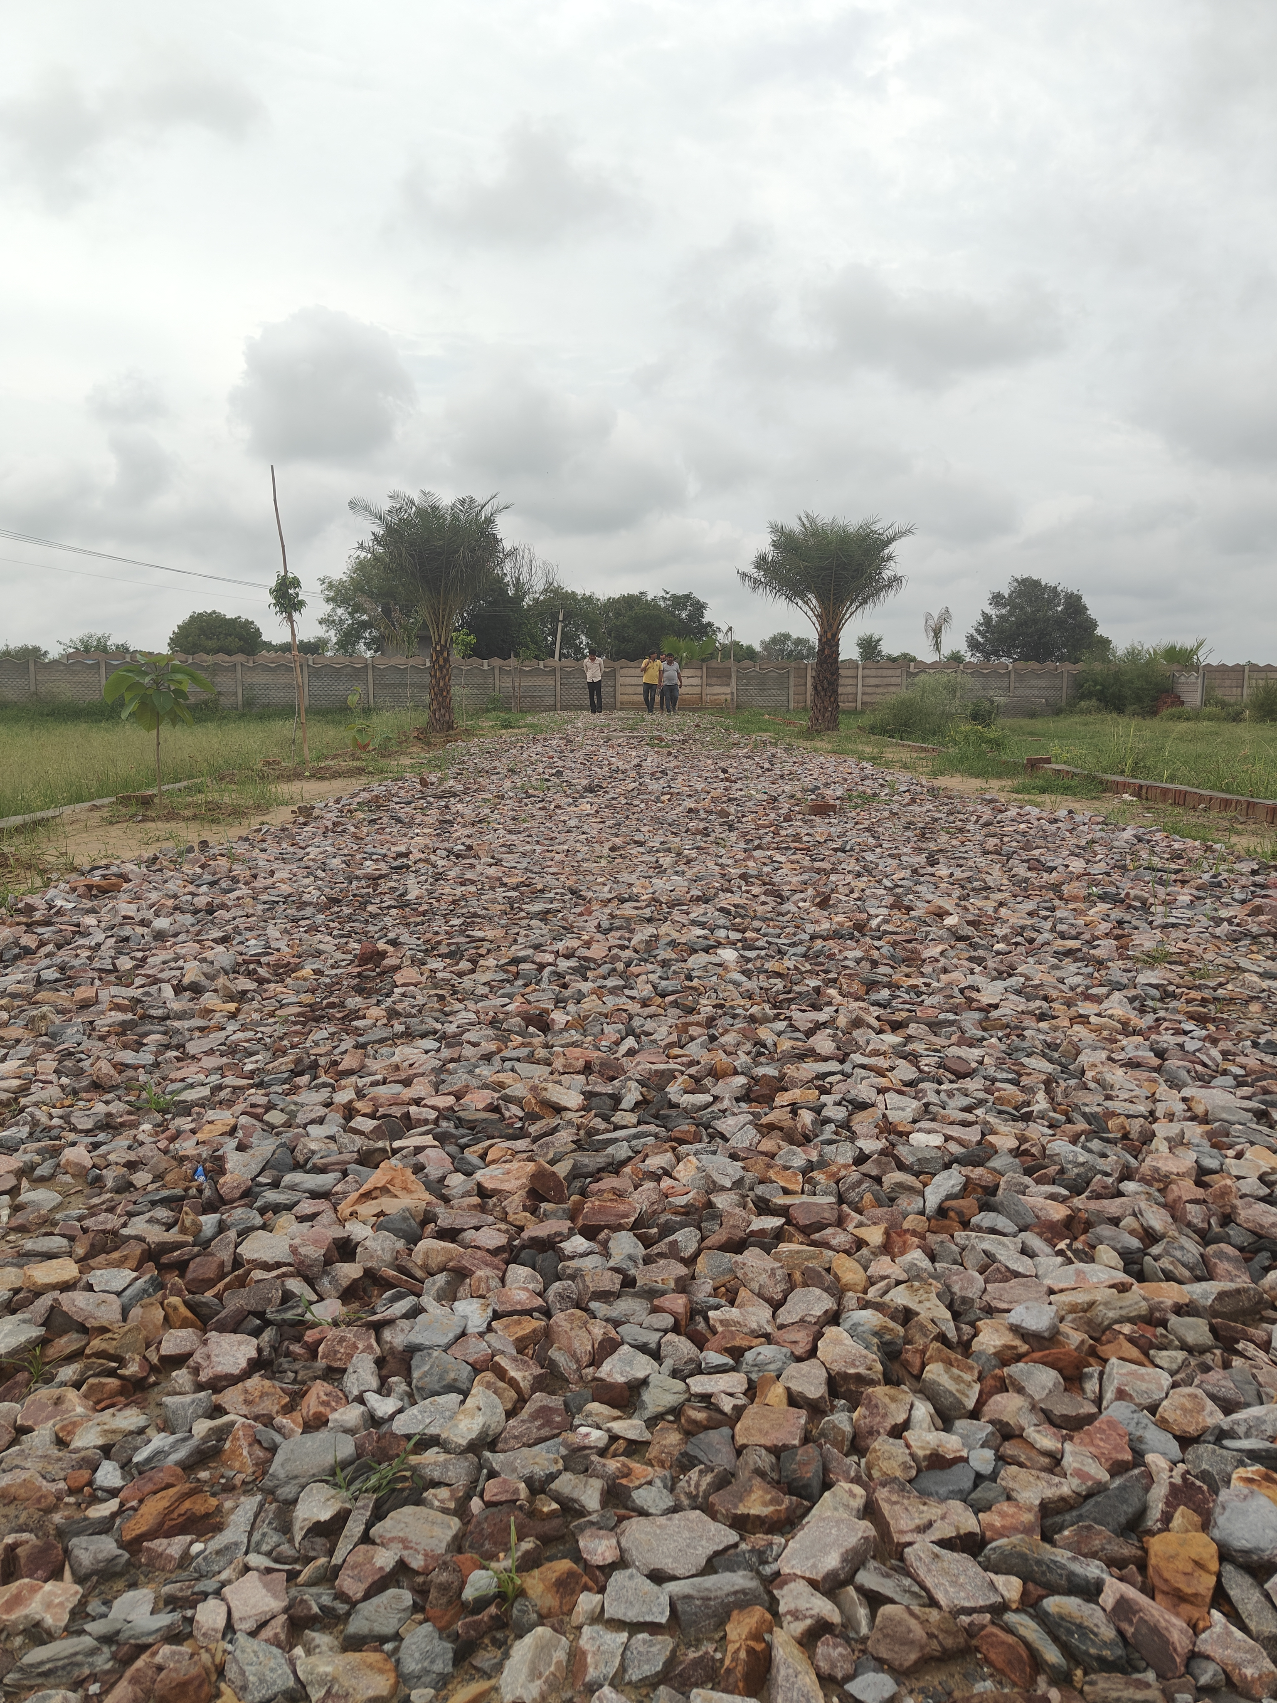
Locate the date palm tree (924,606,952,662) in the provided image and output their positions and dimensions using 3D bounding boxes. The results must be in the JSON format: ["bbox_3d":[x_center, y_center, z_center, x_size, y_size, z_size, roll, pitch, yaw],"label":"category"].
[{"bbox_3d":[12.466,-8.171,49.342,1.163,4.094,1.163,0,8,0],"label":"date palm tree"}]

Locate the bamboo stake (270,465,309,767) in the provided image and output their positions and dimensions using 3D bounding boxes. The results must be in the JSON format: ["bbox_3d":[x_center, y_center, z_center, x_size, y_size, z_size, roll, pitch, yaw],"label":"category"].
[{"bbox_3d":[-3.452,-2.325,11.791,0.300,2.962,0.220,0,8,0],"label":"bamboo stake"}]

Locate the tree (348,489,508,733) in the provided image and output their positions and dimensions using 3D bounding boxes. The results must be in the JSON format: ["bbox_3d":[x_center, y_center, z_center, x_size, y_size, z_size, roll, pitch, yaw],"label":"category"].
[{"bbox_3d":[-3.516,-4.025,19.933,2.648,4.013,2.648,0,8,0],"label":"tree"}]

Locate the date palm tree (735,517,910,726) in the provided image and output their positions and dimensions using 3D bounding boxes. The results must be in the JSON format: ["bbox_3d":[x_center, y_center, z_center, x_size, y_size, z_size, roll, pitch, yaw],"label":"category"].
[{"bbox_3d":[3.142,-3.855,19.957,2.919,3.669,2.919,0,8,0],"label":"date palm tree"}]

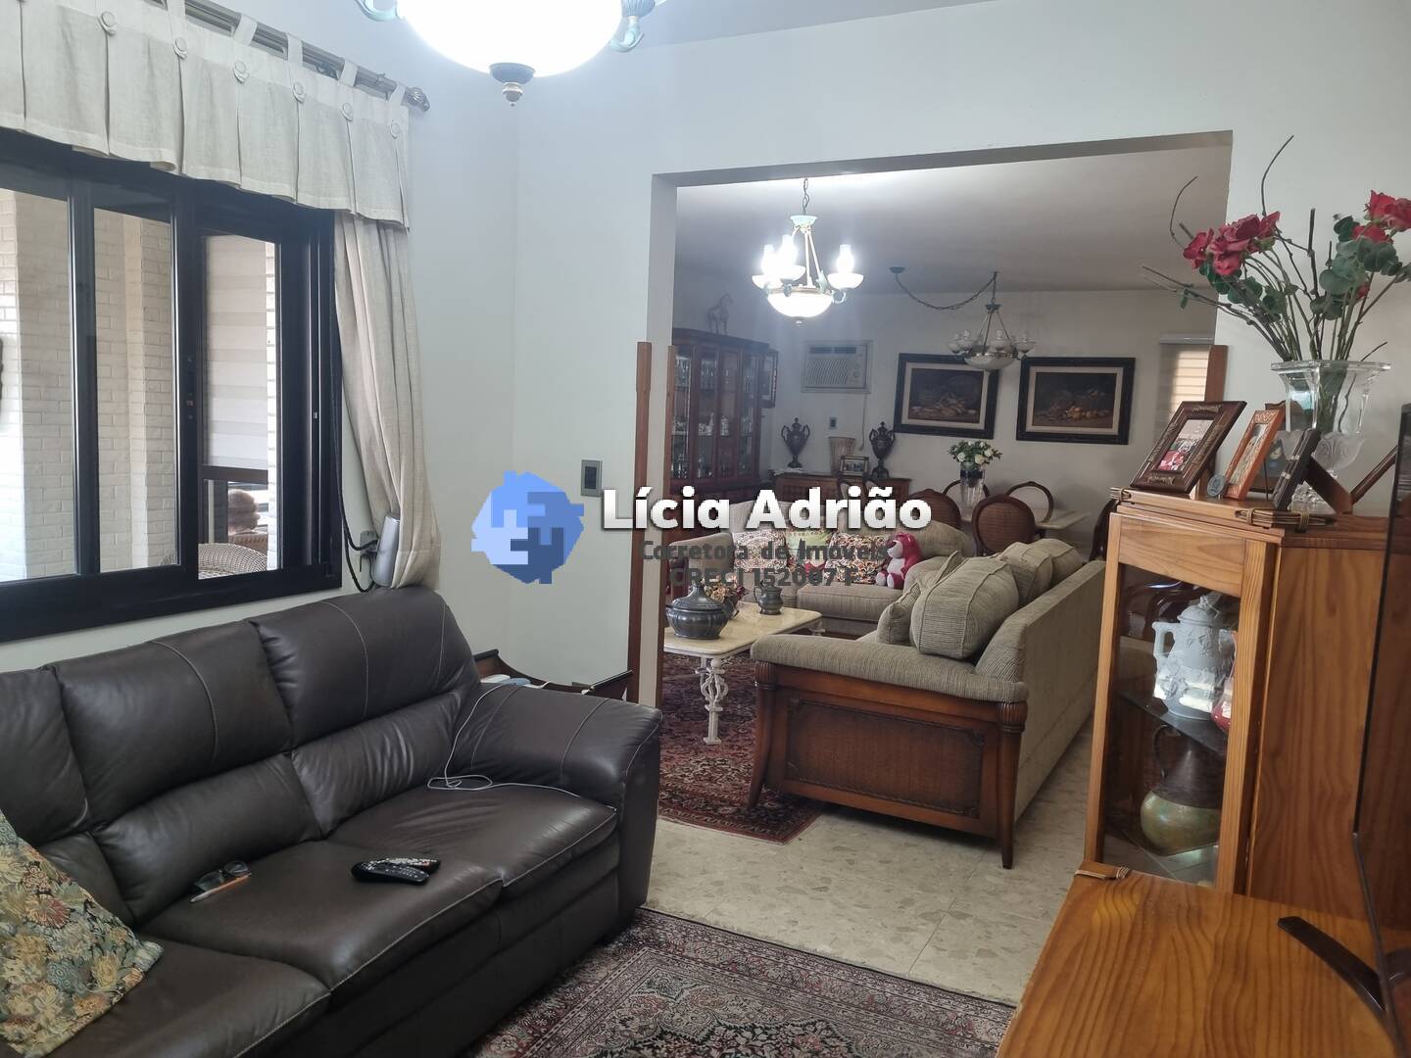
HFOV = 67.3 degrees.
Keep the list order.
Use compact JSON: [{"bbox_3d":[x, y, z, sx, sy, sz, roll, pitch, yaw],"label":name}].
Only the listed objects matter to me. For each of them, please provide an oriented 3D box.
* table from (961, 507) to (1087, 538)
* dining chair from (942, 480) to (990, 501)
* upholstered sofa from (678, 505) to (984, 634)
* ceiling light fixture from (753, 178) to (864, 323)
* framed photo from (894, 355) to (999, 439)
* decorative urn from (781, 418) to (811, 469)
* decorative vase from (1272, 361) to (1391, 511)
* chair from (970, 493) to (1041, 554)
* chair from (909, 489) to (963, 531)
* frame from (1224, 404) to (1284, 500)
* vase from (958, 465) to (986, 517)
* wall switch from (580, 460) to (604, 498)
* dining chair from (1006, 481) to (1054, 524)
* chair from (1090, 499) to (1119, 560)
[{"bbox_3d":[2.129,0.242,8.335,1.500,0.770,1.530,5,7,27],"label":"table"},{"bbox_3d":[2.142,0.094,9.097,0.490,1.019,0.570,5,7,27],"label":"dining chair"},{"bbox_3d":[0.793,0.334,6.877,1.905,0.859,1.036,6,7,28],"label":"upholstered sofa"},{"bbox_3d":[0.476,-1.336,5.023,0.540,0.709,0.540,2,6,0],"label":"ceiling light fixture"},{"bbox_3d":[2.175,-1.207,9.602,0.910,0.710,0.040,7,8,27],"label":"framed photo"},{"bbox_3d":[0.870,-0.816,10.134,0.270,0.483,0.200,5,7,27],"label":"decorative urn"},{"bbox_3d":[1.339,-0.210,2.294,0.155,0.314,0.155,2,6,-6],"label":"decorative vase"},{"bbox_3d":[2.227,0.242,7.737,0.490,1.018,0.570,5,7,27],"label":"chair"},{"bbox_3d":[1.725,0.188,7.870,0.493,1.007,0.573,6,7,28],"label":"chair"},{"bbox_3d":[1.200,-0.157,2.322,0.030,0.202,0.152,22,9,8],"label":"frame"},{"bbox_3d":[2.001,-0.289,7.927,0.205,0.360,0.205,5,7,27],"label":"vase"},{"bbox_3d":[-0.379,-0.169,3.546,0.079,0.118,0.014,6,7,28],"label":"wall switch"},{"bbox_3d":[2.671,0.096,8.945,0.490,0.975,0.560,5,7,27],"label":"dining chair"},{"bbox_3d":[2.774,0.231,7.680,0.570,0.980,0.490,5,7,27],"label":"chair"}]

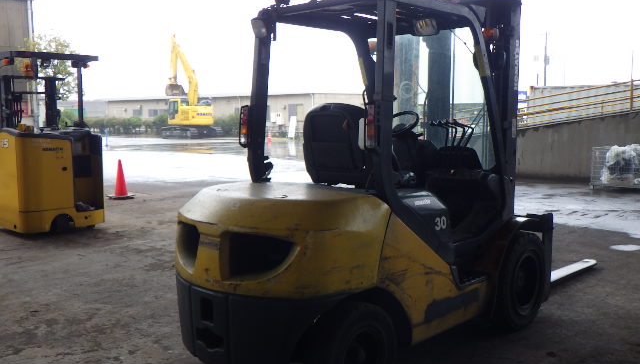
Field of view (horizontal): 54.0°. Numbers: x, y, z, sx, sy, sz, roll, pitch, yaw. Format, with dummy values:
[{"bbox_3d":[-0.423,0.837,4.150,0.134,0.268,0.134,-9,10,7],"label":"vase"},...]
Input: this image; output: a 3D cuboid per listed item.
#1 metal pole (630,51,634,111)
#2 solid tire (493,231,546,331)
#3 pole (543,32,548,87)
[{"bbox_3d":[7.180,-2.321,14.442,0.080,1.400,0.080,0,6,0],"label":"metal pole"},{"bbox_3d":[1.368,0.691,4.488,0.220,0.685,0.685,5,8,43],"label":"solid tire"},{"bbox_3d":[24.662,-10.939,69.261,0.350,10.860,0.350,0,6,0],"label":"pole"}]

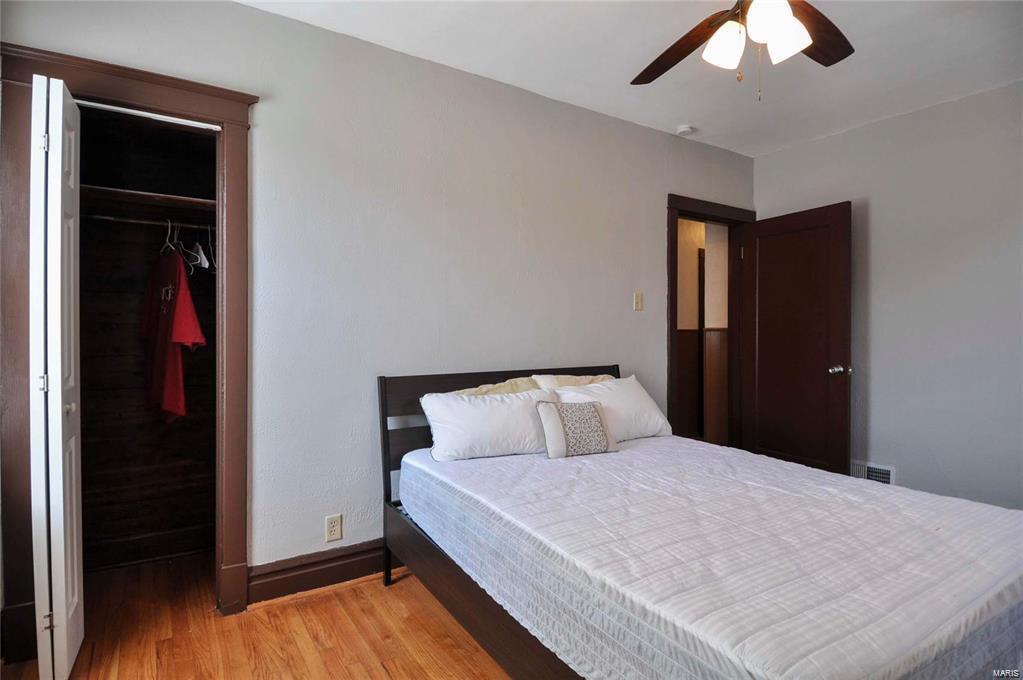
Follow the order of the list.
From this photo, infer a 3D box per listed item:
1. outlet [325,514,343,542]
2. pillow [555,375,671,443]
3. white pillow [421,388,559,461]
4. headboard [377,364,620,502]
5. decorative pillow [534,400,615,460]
[{"bbox_3d":[-0.822,0.876,2.371,0.071,0.116,0.010,0,0,-31],"label":"outlet"},{"bbox_3d":[0.491,0.357,2.699,0.690,0.410,0.165,0,-42,-30],"label":"pillow"},{"bbox_3d":[-0.088,0.371,2.365,0.680,0.390,0.165,0,-42,-20],"label":"white pillow"},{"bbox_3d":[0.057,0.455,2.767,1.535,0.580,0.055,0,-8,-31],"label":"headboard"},{"bbox_3d":[0.290,0.397,2.326,0.345,0.270,0.105,0,-35,-23],"label":"decorative pillow"}]

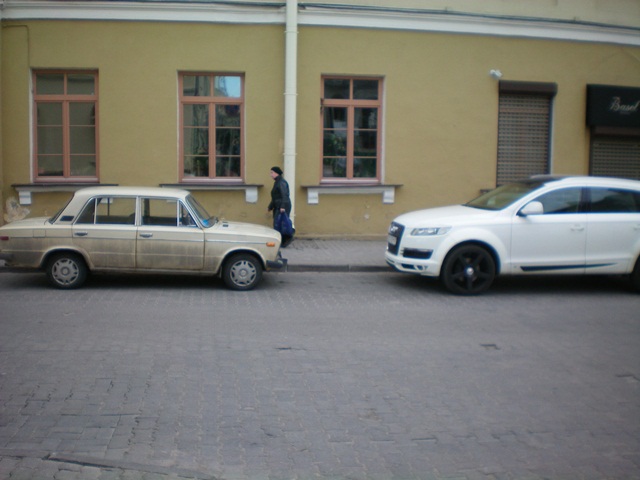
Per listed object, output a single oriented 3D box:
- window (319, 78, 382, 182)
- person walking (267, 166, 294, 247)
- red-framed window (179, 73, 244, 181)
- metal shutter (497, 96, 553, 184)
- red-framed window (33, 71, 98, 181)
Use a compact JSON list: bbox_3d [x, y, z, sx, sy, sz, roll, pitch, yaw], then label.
[{"bbox_3d":[0.708,-2.479,15.798,1.420,2.380,0.120,0,6,-8],"label":"window"},{"bbox_3d":[-0.795,-0.664,14.133,0.560,1.630,0.520,0,6,-8],"label":"person walking"},{"bbox_3d":[-2.369,-2.473,15.344,1.430,2.380,0.120,0,6,-8],"label":"red-framed window"},{"bbox_3d":[4.733,-2.302,16.340,1.310,2.140,0.100,0,6,-8],"label":"metal shutter"},{"bbox_3d":[-5.406,-2.427,14.925,1.380,2.360,0.120,0,6,-8],"label":"red-framed window"}]

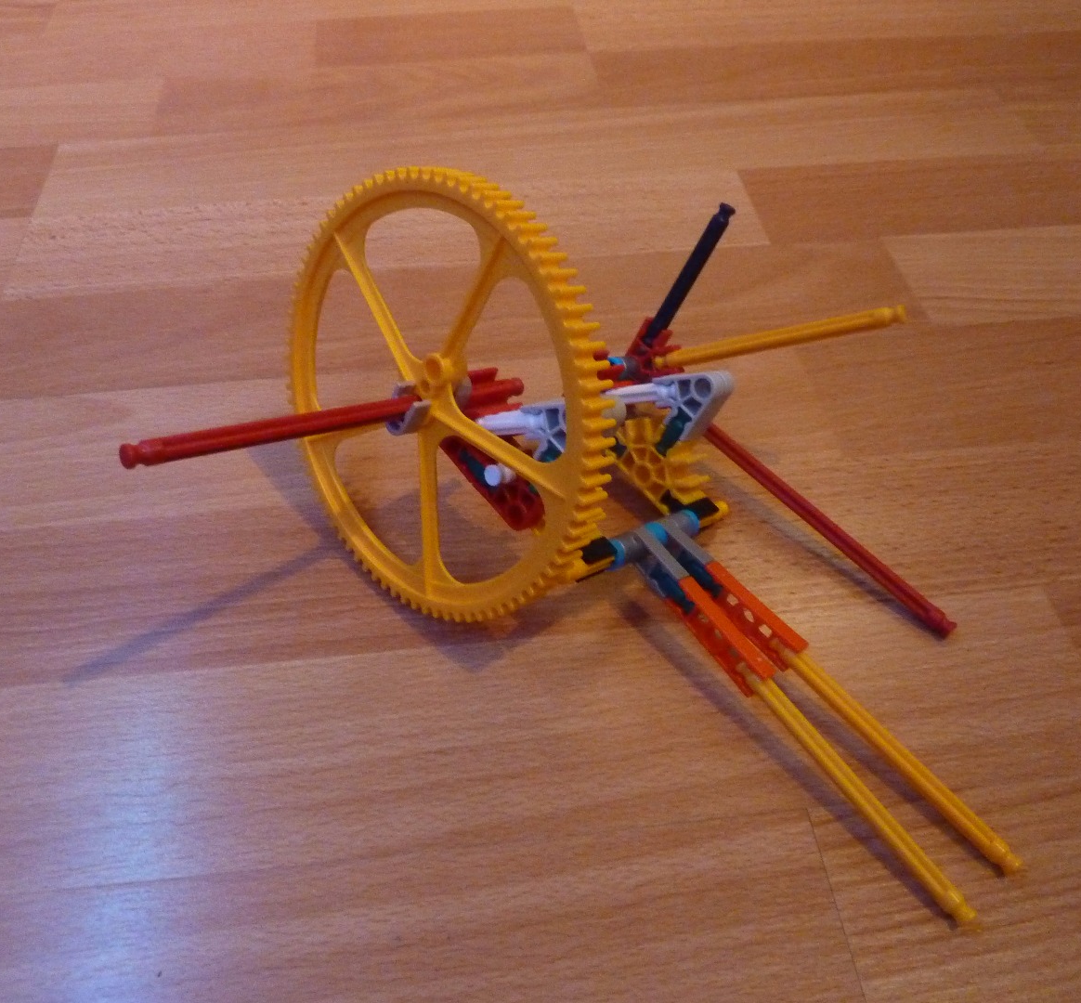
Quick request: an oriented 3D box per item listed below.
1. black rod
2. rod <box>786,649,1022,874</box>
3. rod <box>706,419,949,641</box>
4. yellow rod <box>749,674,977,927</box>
[{"bbox_3d":[0.051,-0.078,0.336,0.006,0.054,0.006,-2,43,-43],"label":"black rod"},{"bbox_3d":[0.098,0.070,0.274,0.006,0.006,0.086,-36,69,-26],"label":"rod"},{"bbox_3d":[0.086,-0.001,0.329,0.006,0.006,0.130,-37,68,-26],"label":"rod"},{"bbox_3d":[0.085,0.078,0.264,0.006,0.006,0.086,-34,72,-25],"label":"yellow rod"}]

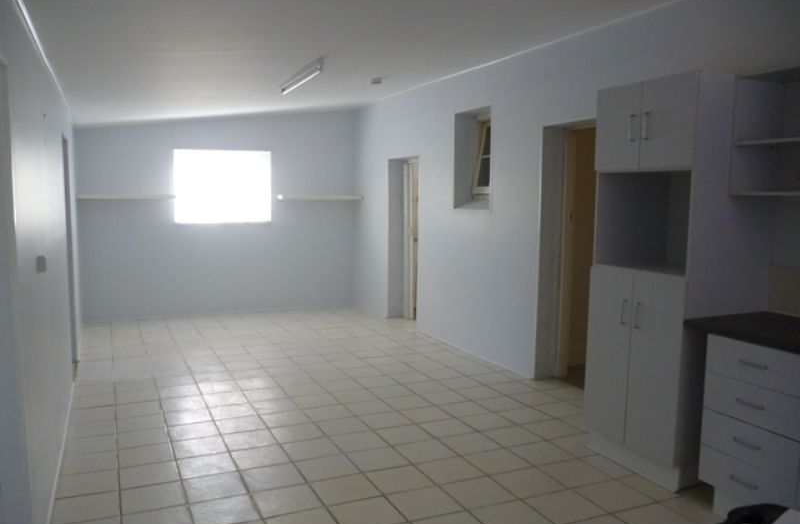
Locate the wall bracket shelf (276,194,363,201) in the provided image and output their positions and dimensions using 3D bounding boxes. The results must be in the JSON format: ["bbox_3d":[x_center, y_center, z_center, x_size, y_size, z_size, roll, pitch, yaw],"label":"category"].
[{"bbox_3d":[-1.063,-0.846,8.633,1.151,0.049,0.198,-2,6,-24],"label":"wall bracket shelf"}]

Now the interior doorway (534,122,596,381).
[{"bbox_3d":[1.424,-0.008,4.928,0.254,2.077,0.865,-2,6,-24],"label":"interior doorway"}]

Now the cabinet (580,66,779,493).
[{"bbox_3d":[1.545,0.092,3.658,0.585,2.122,0.694,-2,6,-24],"label":"cabinet"}]

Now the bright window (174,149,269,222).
[{"bbox_3d":[-2.245,-0.952,8.243,1.194,0.907,0.107,-2,6,-24],"label":"bright window"}]

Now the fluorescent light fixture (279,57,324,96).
[{"bbox_3d":[-0.815,-1.498,5.289,0.079,0.113,1.239,-2,6,-24],"label":"fluorescent light fixture"}]

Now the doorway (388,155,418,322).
[{"bbox_3d":[0.142,-0.237,7.736,0.254,1.973,0.862,-2,6,-24],"label":"doorway"}]

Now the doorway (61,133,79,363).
[{"bbox_3d":[-2.811,-0.038,5.393,0.122,1.964,0.868,-2,6,-24],"label":"doorway"}]

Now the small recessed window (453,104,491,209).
[{"bbox_3d":[0.791,-0.975,6.229,0.236,0.935,0.658,-2,6,-24],"label":"small recessed window"}]

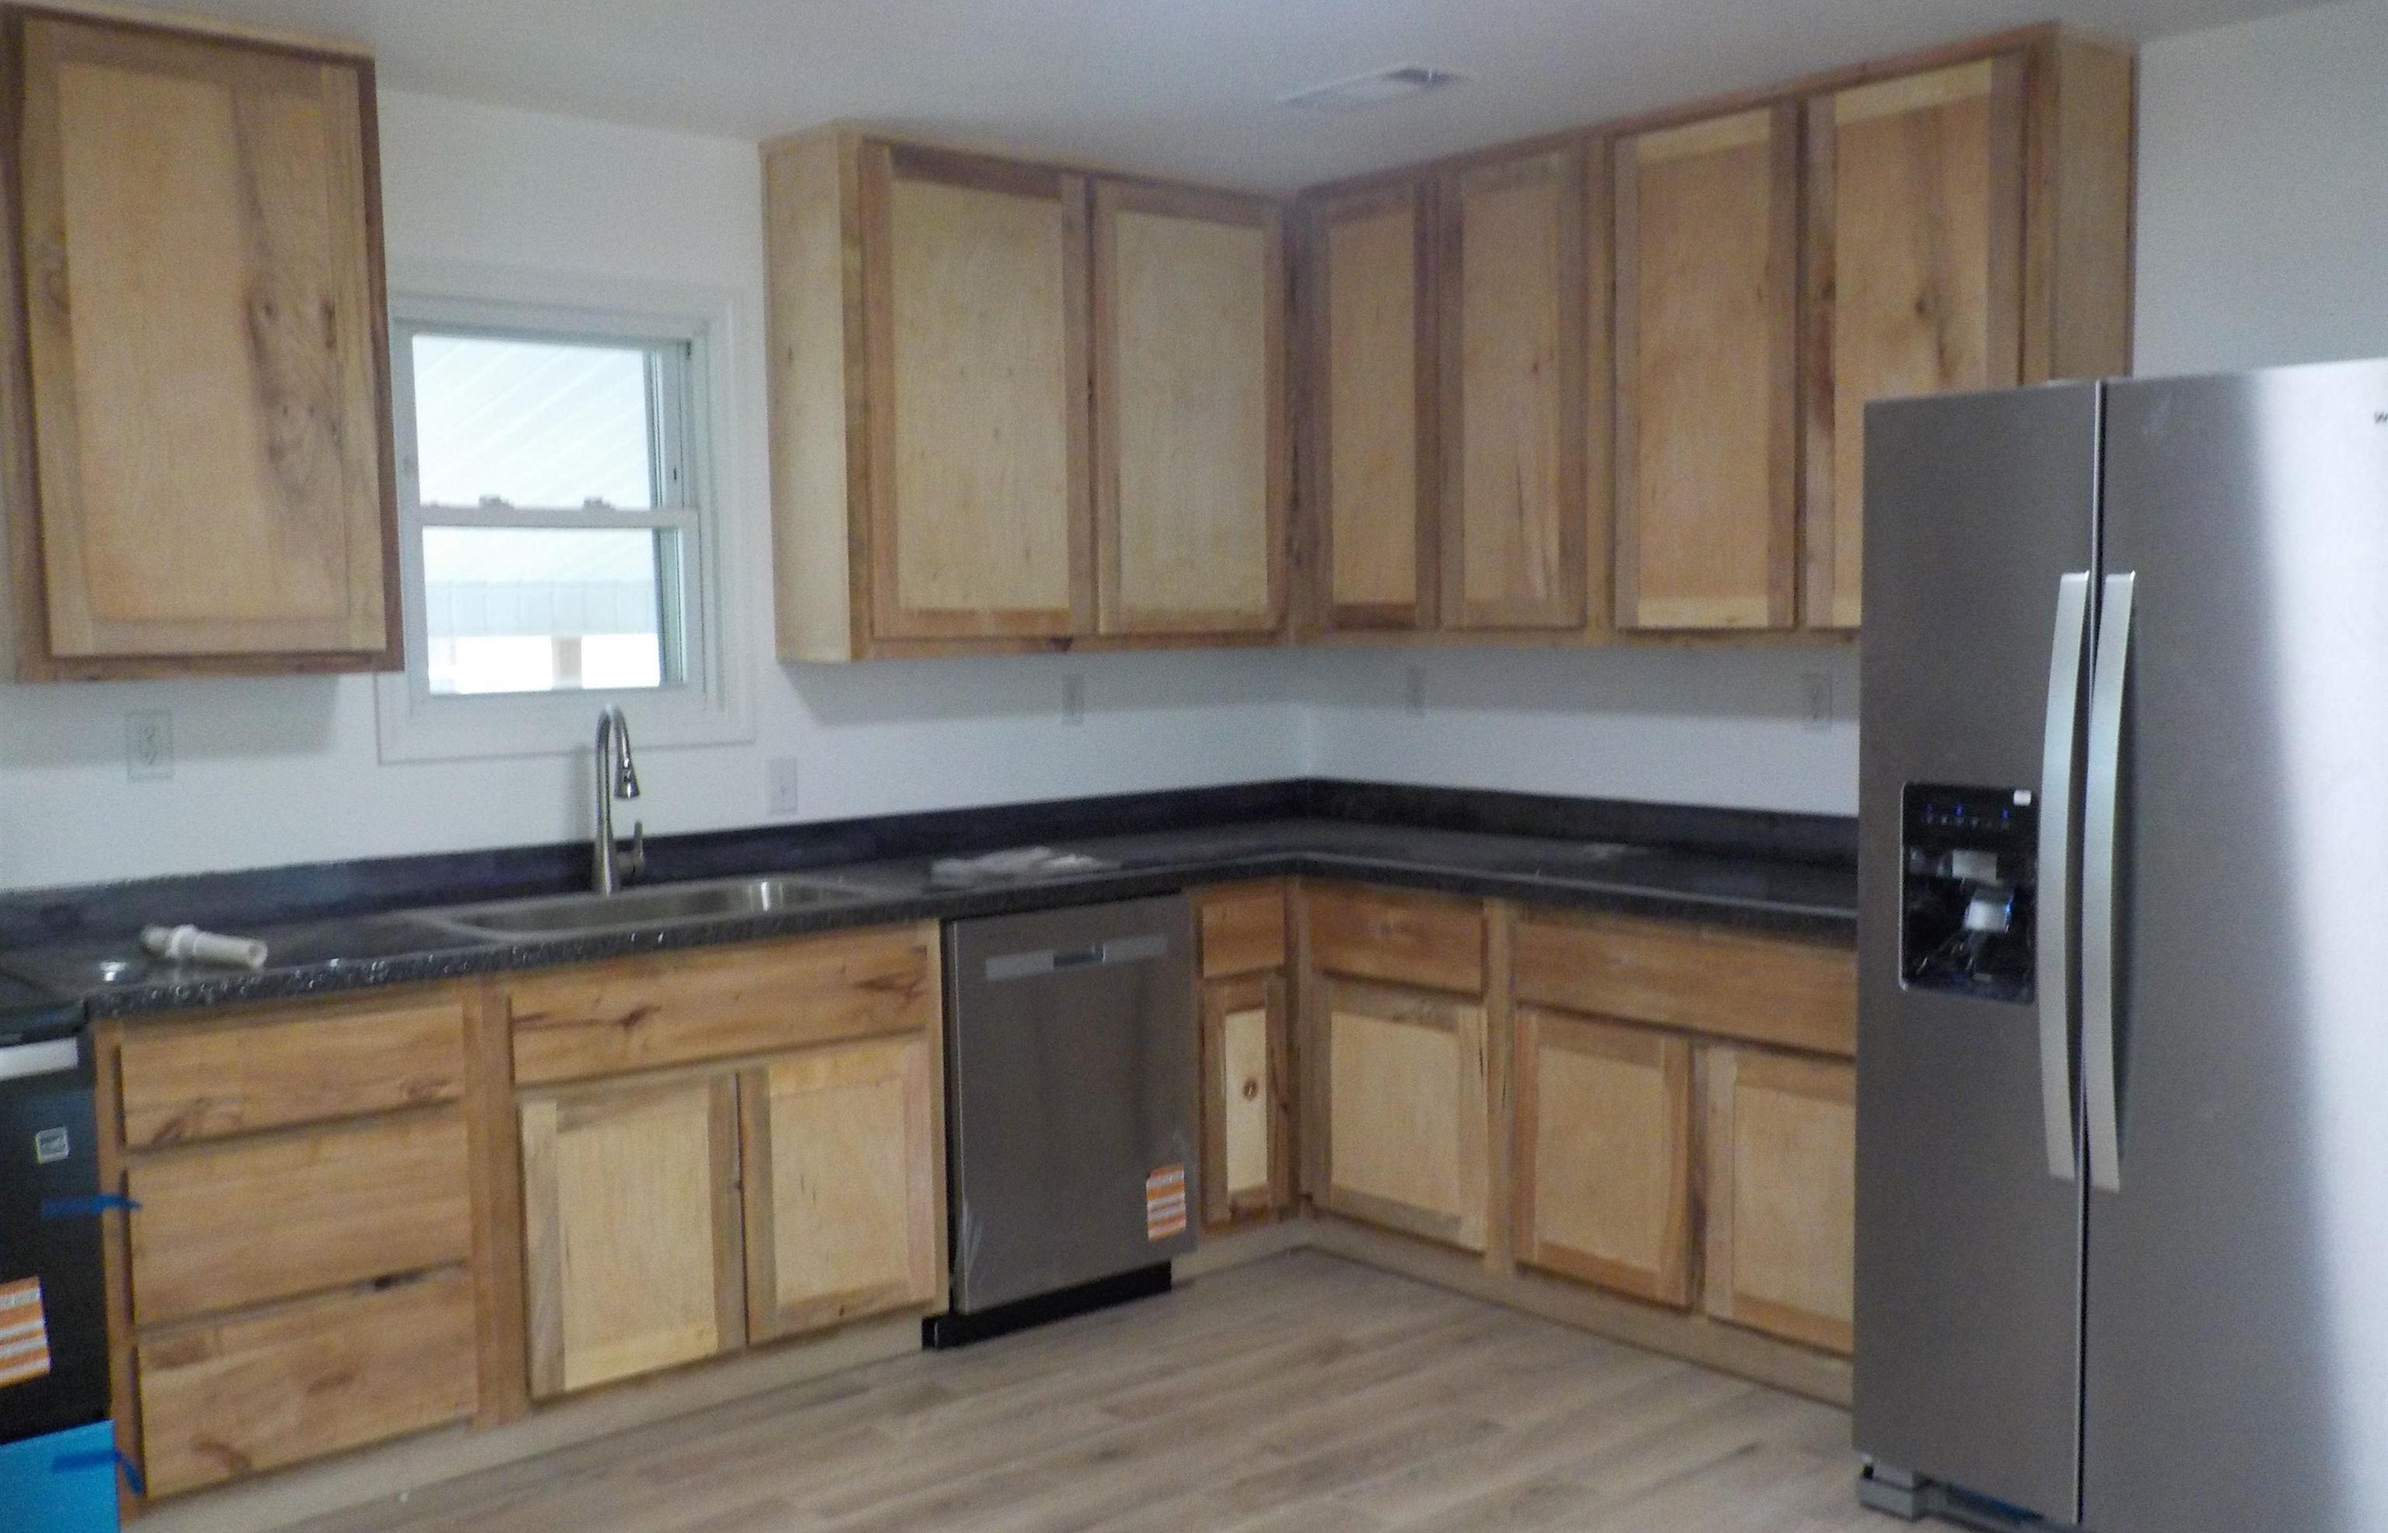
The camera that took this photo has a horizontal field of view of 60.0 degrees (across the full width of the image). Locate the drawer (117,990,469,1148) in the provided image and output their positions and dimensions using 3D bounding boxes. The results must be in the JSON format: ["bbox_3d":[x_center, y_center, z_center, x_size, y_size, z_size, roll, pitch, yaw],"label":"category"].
[{"bbox_3d":[-1.556,0.460,3.418,0.514,0.177,0.500,-4,5,-41],"label":"drawer"}]

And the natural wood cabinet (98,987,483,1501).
[{"bbox_3d":[-1.595,0.721,3.492,0.569,0.742,0.620,-4,5,-41],"label":"natural wood cabinet"}]

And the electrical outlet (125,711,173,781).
[{"bbox_3d":[-1.834,-0.038,3.638,0.071,0.118,0.012,-4,5,-41],"label":"electrical outlet"}]

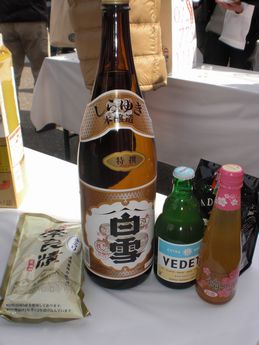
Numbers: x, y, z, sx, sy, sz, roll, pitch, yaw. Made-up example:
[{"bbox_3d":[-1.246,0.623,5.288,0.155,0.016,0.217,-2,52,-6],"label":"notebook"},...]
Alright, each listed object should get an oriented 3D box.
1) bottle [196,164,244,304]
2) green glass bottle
[{"bbox_3d":[0.125,0.084,0.505,0.056,0.196,0.056,8,26,15],"label":"bottle"},{"bbox_3d":[0.073,0.077,0.542,0.070,0.176,0.070,4,26,8],"label":"green glass bottle"}]

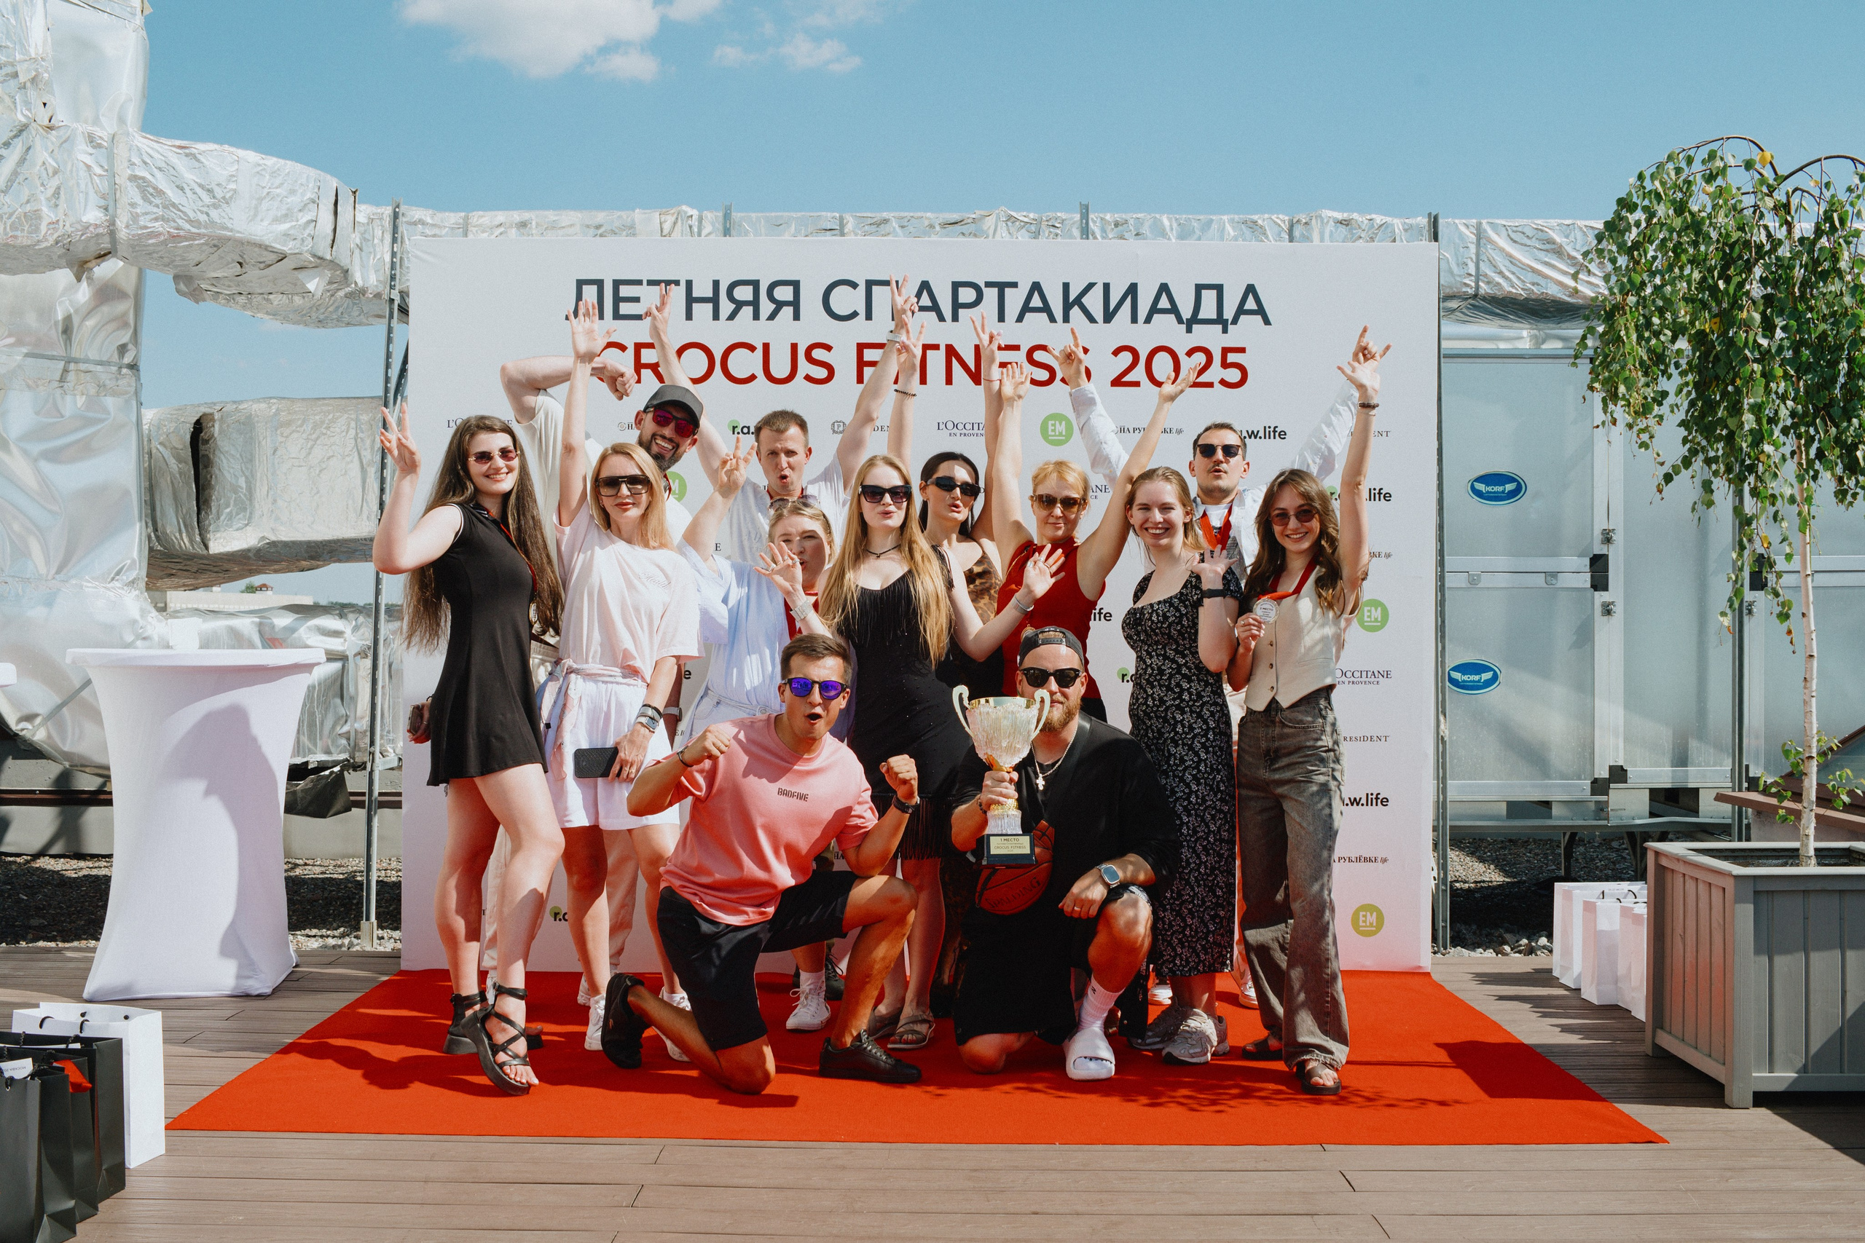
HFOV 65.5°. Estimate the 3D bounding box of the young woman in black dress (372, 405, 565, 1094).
[{"bbox_3d":[-1.252,0.307,3.900,0.520,1.785,0.520,0,0,44],"label":"young woman in black dress"}]

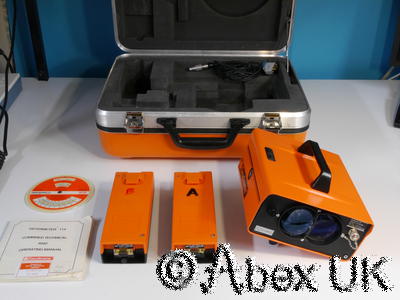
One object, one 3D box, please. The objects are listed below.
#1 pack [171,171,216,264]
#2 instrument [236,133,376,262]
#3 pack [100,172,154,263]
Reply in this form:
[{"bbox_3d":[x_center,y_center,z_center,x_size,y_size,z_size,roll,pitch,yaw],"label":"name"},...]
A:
[{"bbox_3d":[-0.011,0.122,0.926,0.077,0.048,0.213,0,31,-1],"label":"pack"},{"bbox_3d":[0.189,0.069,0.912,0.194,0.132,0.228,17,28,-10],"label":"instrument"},{"bbox_3d":[-0.125,0.115,0.875,0.073,0.042,0.216,-1,29,-2],"label":"pack"}]

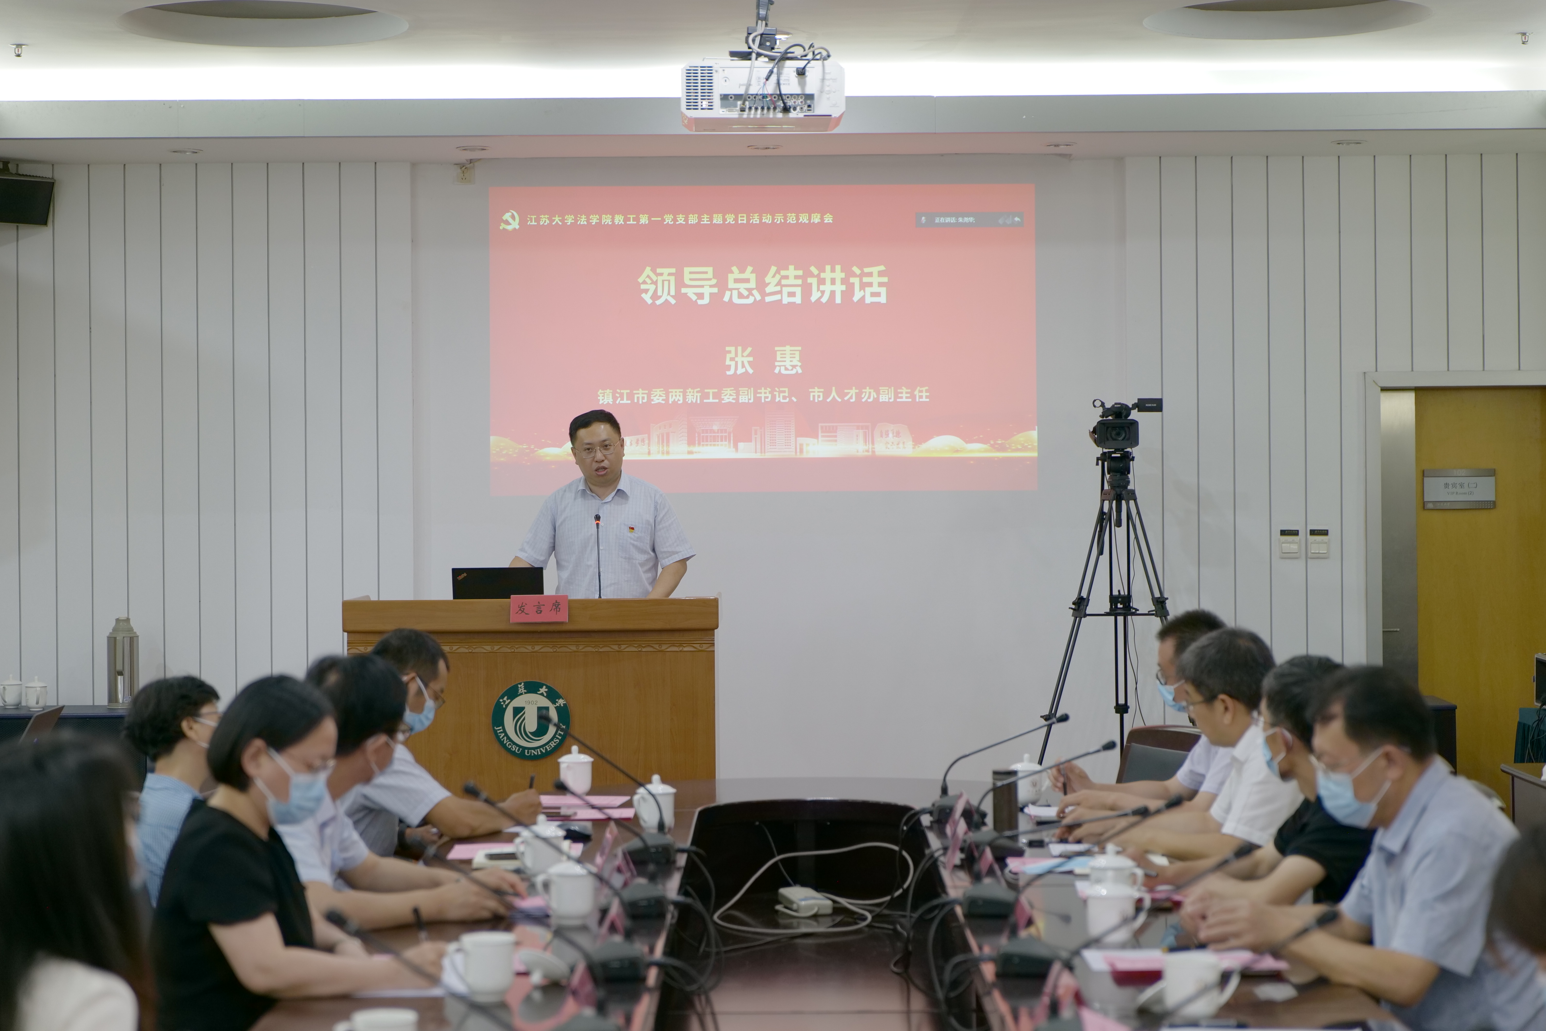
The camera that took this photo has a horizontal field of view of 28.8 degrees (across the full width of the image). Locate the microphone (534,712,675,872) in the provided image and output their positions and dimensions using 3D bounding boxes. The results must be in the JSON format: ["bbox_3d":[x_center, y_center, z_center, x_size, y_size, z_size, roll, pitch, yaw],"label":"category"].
[{"bbox_3d":[-0.356,0.578,6.451,0.307,0.325,0.140,0,0,0],"label":"microphone"}]

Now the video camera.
[{"bbox_3d":[1.295,-0.335,11.000,0.265,0.190,0.370,0,0,6],"label":"video camera"}]

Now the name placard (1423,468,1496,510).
[{"bbox_3d":[2.880,-0.109,12.590,0.301,0.169,0.020,0,0,0],"label":"name placard"}]

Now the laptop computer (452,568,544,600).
[{"bbox_3d":[-0.927,0.275,10.271,0.308,0.205,0.260,0,0,0],"label":"laptop computer"}]

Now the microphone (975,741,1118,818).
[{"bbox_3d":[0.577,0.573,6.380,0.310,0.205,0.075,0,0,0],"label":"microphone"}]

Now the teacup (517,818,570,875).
[{"bbox_3d":[-0.473,0.666,6.080,0.113,0.125,0.095,0,0,-30],"label":"teacup"}]

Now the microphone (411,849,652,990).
[{"bbox_3d":[-0.354,0.590,4.350,0.335,0.235,0.100,0,0,0],"label":"microphone"}]

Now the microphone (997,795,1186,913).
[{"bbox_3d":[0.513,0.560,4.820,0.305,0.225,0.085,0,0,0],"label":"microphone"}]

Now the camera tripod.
[{"bbox_3d":[1.297,0.602,11.531,0.920,1.728,0.800,0,0,0],"label":"camera tripod"}]

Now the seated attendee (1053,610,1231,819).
[{"bbox_3d":[1.027,0.851,7.252,0.680,1.252,0.520,0,0,5],"label":"seated attendee"}]

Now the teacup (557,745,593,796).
[{"bbox_3d":[-0.521,0.667,7.870,0.095,0.127,0.110,0,0,25],"label":"teacup"}]

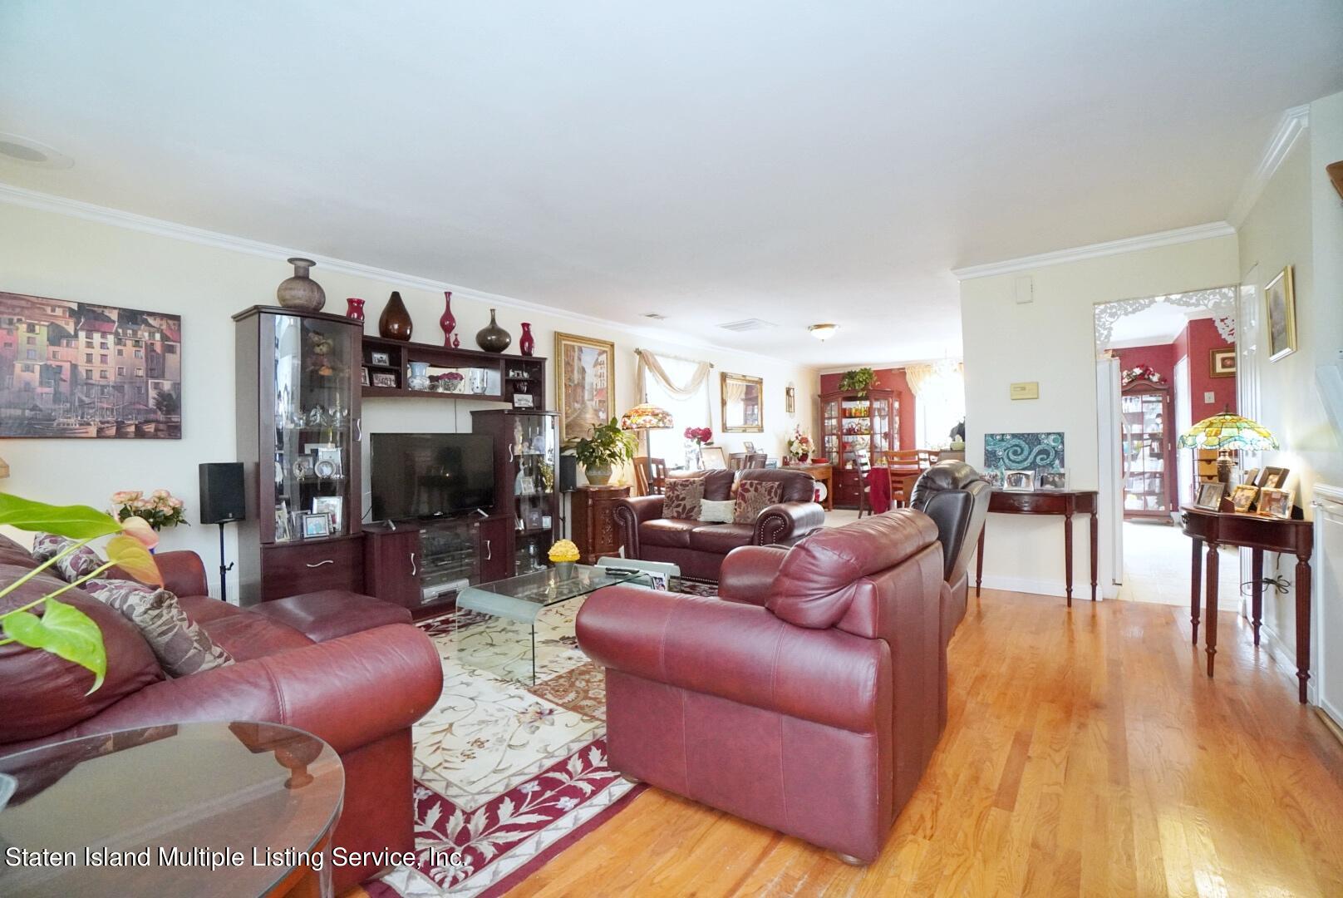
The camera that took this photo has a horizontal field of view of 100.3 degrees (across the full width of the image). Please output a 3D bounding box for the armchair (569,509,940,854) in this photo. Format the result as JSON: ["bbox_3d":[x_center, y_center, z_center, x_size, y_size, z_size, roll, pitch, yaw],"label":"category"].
[{"bbox_3d":[0.394,0.685,2.131,1.010,0.870,0.970,-1,0,34],"label":"armchair"}]

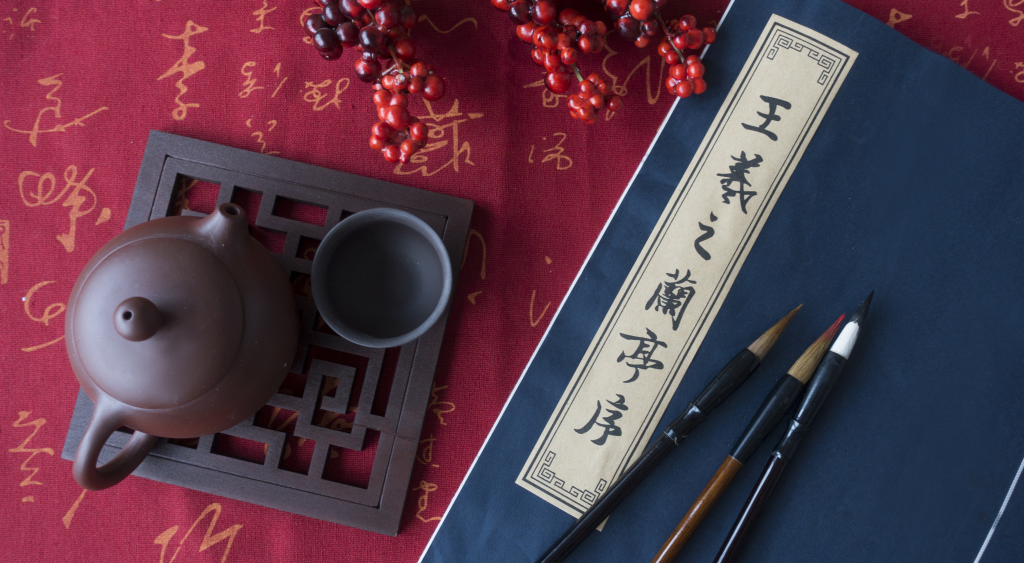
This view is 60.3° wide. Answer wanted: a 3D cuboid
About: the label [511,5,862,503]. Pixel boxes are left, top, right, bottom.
[{"bbox_3d":[0.073,-0.007,0.361,0.039,0.001,0.224,29,85,6],"label":"label"}]

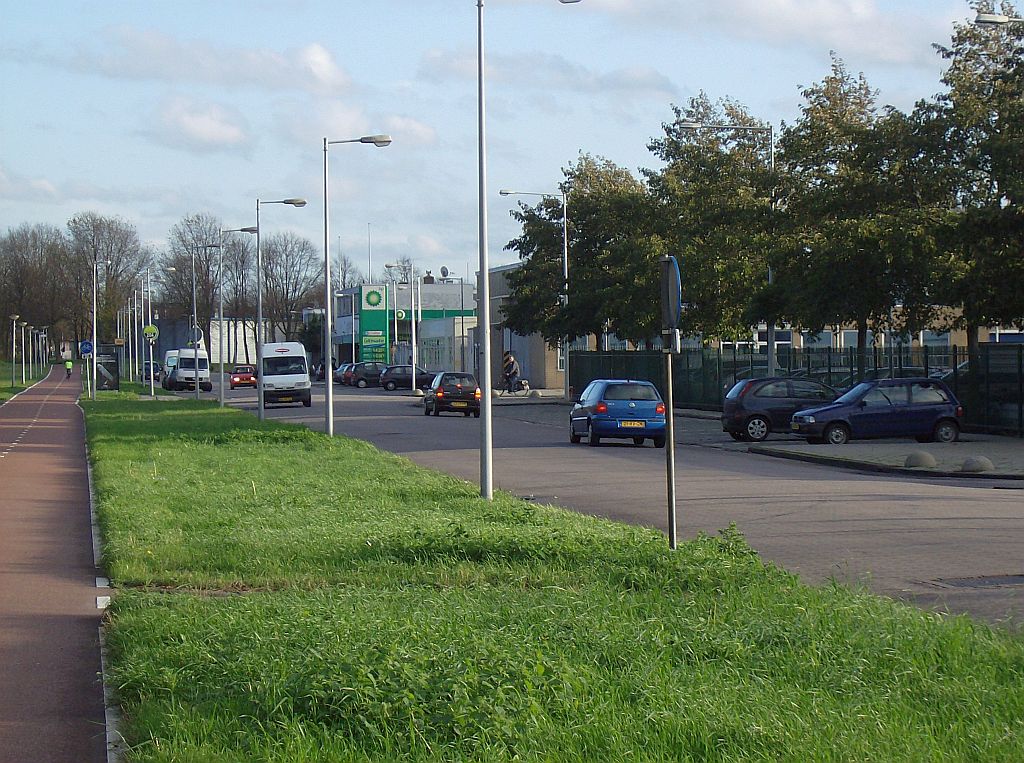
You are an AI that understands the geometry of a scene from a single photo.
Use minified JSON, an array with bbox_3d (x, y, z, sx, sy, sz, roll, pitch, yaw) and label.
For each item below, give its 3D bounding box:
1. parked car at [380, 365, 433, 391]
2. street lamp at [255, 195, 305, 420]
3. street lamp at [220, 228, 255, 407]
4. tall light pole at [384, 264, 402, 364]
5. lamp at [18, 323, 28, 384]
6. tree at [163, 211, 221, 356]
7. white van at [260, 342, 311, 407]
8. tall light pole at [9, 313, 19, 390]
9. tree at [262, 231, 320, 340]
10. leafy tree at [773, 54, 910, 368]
[{"bbox_3d":[-5.473,-0.173,178.000,3.900,1.420,1.660,-1,0,-13],"label":"parked car"},{"bbox_3d":[-7.432,-2.314,102.966,1.600,7.150,0.350,-1,1,-7],"label":"street lamp"},{"bbox_3d":[-10.593,-2.431,123.000,1.350,7.000,0.300,-1,0,-8],"label":"street lamp"},{"bbox_3d":[-7.899,-3.472,203.933,1.250,6.700,0.280,-1,1,-8],"label":"tall light pole"},{"bbox_3d":[-38.729,-2.237,252.977,0.600,4.950,0.600,-1,1,-7],"label":"lamp"},{"bbox_3d":[-33.322,-9.514,334.921,6.400,16.300,6.400,-1,1,-8],"label":"tree"},{"bbox_3d":[-8.995,-0.259,125.527,2.030,2.500,5.100,-1,1,-5],"label":"white van"},{"bbox_3d":[-31.932,-1.972,203.977,0.620,4.650,0.620,-1,1,-8],"label":"tall light pole"},{"bbox_3d":[-24.904,-9.374,360.000,7.000,15.300,7.000,-1,0,0],"label":"tree"},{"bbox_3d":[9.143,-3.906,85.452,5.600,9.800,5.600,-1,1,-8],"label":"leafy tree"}]

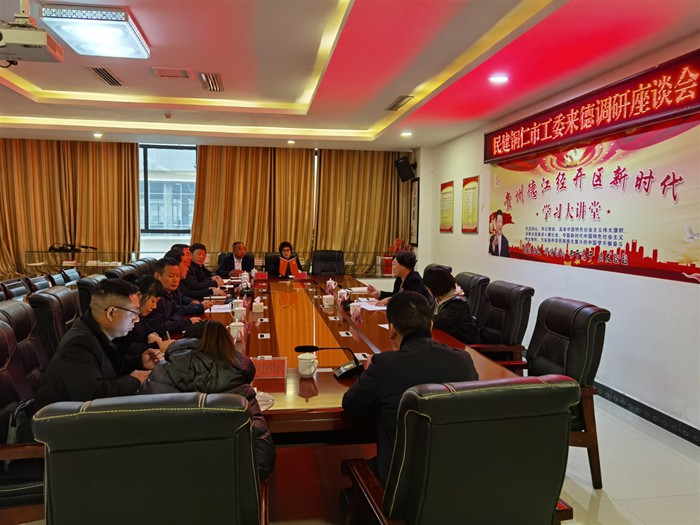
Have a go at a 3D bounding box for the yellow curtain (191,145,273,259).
[{"bbox_3d":[-2.140,-0.910,10.049,1.420,2.400,0.160,0,5,-9],"label":"yellow curtain"}]

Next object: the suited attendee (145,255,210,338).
[{"bbox_3d":[-1.524,0.606,4.377,0.720,1.280,0.520,0,5,-5],"label":"suited attendee"}]

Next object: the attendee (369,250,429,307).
[{"bbox_3d":[0.588,0.521,5.672,0.750,1.280,0.520,0,5,-9],"label":"attendee"}]

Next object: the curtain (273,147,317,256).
[{"bbox_3d":[-1.034,-0.915,10.225,0.820,2.400,0.160,0,5,-9],"label":"curtain"}]

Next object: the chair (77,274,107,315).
[{"bbox_3d":[-1.962,0.656,4.900,0.680,1.090,0.630,0,5,-9],"label":"chair"}]

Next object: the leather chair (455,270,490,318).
[{"bbox_3d":[1.024,0.668,5.667,0.700,1.100,0.640,0,4,-9],"label":"leather chair"}]

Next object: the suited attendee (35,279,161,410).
[{"bbox_3d":[-1.162,0.753,2.438,0.760,1.340,0.540,0,4,-11],"label":"suited attendee"}]

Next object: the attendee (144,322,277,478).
[{"bbox_3d":[-0.573,0.864,2.176,0.540,1.170,0.800,0,4,-9],"label":"attendee"}]

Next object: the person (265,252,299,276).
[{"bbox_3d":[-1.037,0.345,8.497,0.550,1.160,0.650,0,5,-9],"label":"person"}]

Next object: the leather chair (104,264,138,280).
[{"bbox_3d":[-2.227,0.605,5.983,0.700,1.100,0.640,0,4,-9],"label":"leather chair"}]

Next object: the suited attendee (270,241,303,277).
[{"bbox_3d":[-0.932,0.308,8.409,0.500,1.250,0.650,0,5,-9],"label":"suited attendee"}]

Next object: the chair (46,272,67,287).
[{"bbox_3d":[-3.285,0.634,6.577,0.600,0.930,0.540,0,4,-9],"label":"chair"}]

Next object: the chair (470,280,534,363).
[{"bbox_3d":[1.067,0.711,4.514,0.680,1.090,0.630,-1,5,-13],"label":"chair"}]

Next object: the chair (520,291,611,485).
[{"bbox_3d":[1.161,0.789,3.479,0.690,1.100,0.630,-1,5,-14],"label":"chair"}]

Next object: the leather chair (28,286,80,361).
[{"bbox_3d":[-1.923,0.740,4.153,0.700,1.100,0.640,0,4,-9],"label":"leather chair"}]

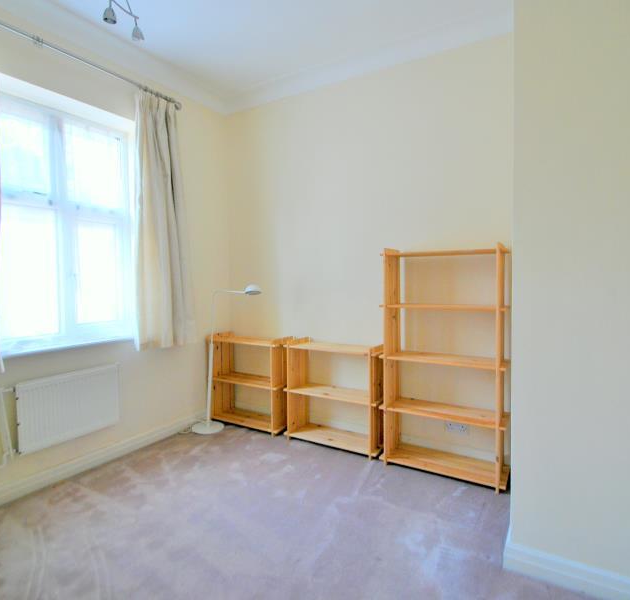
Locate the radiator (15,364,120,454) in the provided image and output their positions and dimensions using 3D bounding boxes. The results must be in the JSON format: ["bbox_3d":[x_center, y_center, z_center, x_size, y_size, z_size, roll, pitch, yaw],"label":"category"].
[{"bbox_3d":[-1.488,0.641,2.281,0.071,0.393,0.565,1,3,31],"label":"radiator"}]

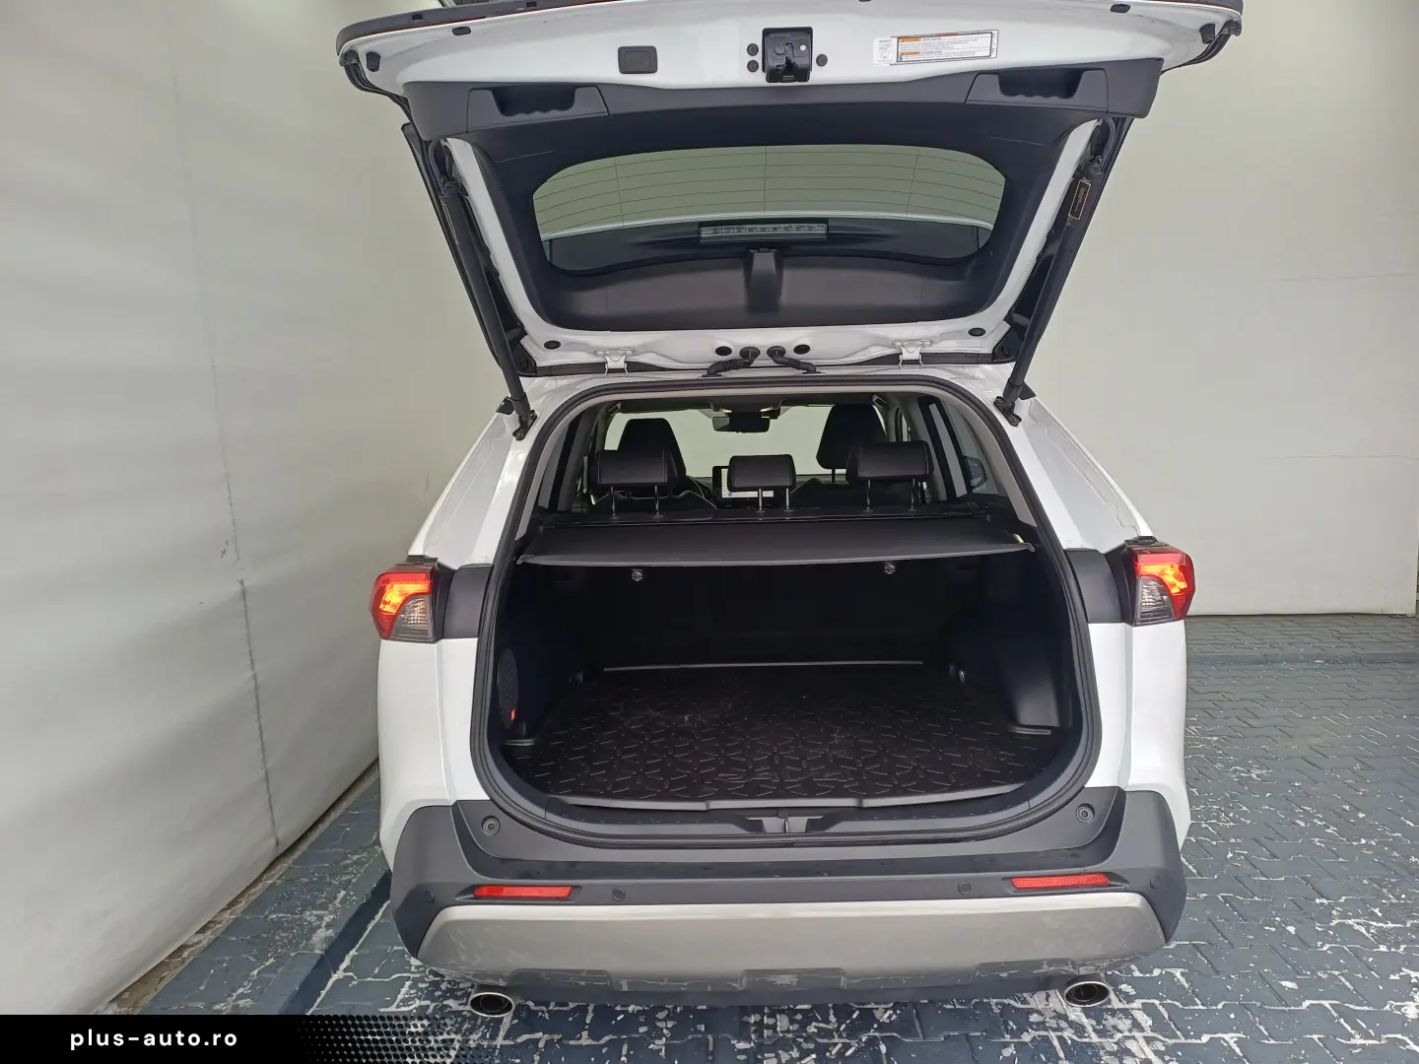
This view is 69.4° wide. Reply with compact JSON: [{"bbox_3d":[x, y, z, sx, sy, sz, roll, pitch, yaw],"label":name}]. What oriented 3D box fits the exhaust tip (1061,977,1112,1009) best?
[{"bbox_3d":[0.709,0.867,1.968,0.088,0.063,0.110,-1,6,1],"label":"exhaust tip"}]

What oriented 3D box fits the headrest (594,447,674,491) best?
[{"bbox_3d":[-0.206,-0.176,2.789,0.217,0.120,0.105,-1,6,0],"label":"headrest"}]

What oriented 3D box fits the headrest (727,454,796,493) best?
[{"bbox_3d":[0.142,-0.162,2.799,0.184,0.108,0.100,-1,6,0],"label":"headrest"}]

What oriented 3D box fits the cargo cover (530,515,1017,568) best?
[{"bbox_3d":[0.139,0.017,2.326,1.080,0.055,0.690,-1,6,0],"label":"cargo cover"}]

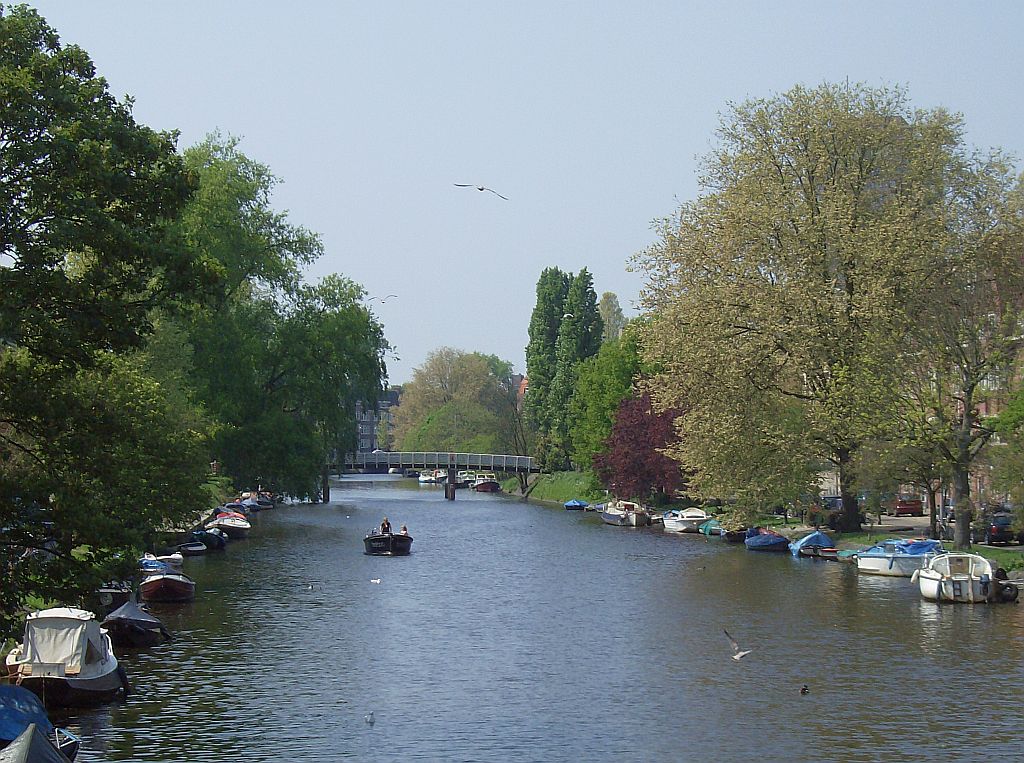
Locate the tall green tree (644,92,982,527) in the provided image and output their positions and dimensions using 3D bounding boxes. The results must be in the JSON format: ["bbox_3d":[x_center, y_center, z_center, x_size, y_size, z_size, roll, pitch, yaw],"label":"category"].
[{"bbox_3d":[16.066,-4.008,161.098,18.000,24.500,17.000,0,-1,0],"label":"tall green tree"}]

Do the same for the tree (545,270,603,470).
[{"bbox_3d":[6.076,-0.957,278.062,5.400,19.000,5.400,0,-1,0],"label":"tree"}]

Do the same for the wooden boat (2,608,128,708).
[{"bbox_3d":[-10.250,6.138,67.501,2.350,2.050,6.000,0,-1,-2],"label":"wooden boat"}]

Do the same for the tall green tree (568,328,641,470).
[{"bbox_3d":[8.645,1.748,270.012,7.000,13.100,6.800,0,-1,0],"label":"tall green tree"}]

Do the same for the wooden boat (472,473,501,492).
[{"bbox_3d":[-2.618,10.465,302.861,2.450,1.850,7.000,0,-1,-12],"label":"wooden boat"}]

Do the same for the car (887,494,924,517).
[{"bbox_3d":[25.369,7.969,190.888,1.700,1.420,4.150,0,-1,-3],"label":"car"}]

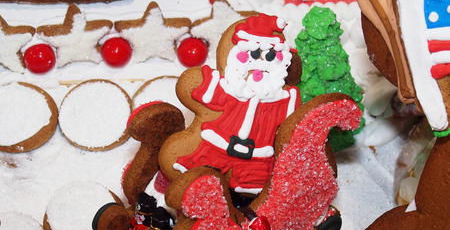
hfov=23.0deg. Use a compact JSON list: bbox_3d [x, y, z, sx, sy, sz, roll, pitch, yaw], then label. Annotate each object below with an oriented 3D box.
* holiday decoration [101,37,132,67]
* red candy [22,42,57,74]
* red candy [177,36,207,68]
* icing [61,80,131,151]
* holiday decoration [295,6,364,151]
[{"bbox_3d":[-0.085,-0.049,0.868,0.024,0.024,0.024,0,46,0],"label":"holiday decoration"},{"bbox_3d":[-0.144,-0.044,0.862,0.024,0.024,0.024,0,46,0],"label":"red candy"},{"bbox_3d":[-0.025,-0.049,0.868,0.024,0.024,0.024,0,46,0],"label":"red candy"},{"bbox_3d":[-0.097,0.000,0.835,0.054,0.009,0.054,0,76,0],"label":"icing"},{"bbox_3d":[0.072,-0.028,0.795,0.054,0.113,0.054,-7,46,7],"label":"holiday decoration"}]

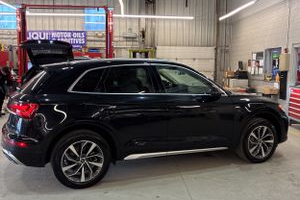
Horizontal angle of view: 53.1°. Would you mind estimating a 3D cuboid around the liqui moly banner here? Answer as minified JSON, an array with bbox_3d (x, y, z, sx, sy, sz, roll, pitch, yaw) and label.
[{"bbox_3d":[-4.476,-2.816,14.100,2.950,0.820,0.030,0,5,-4],"label":"liqui moly banner"}]

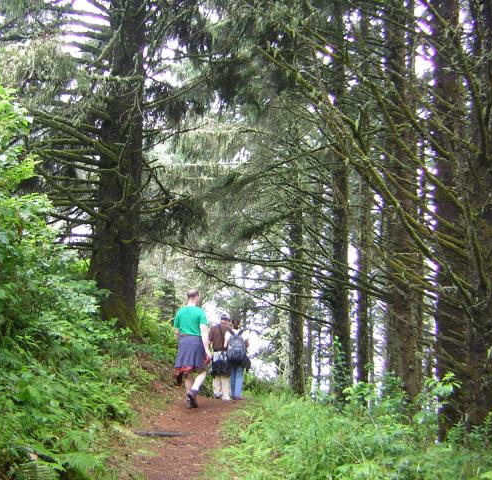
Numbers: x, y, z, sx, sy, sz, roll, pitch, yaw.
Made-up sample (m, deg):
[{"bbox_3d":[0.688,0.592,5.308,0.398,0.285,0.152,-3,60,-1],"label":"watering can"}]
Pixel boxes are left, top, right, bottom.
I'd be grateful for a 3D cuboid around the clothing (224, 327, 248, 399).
[{"bbox_3d":[-0.180,2.356,12.750,0.460,1.400,0.420,-1,-5,10],"label":"clothing"}]

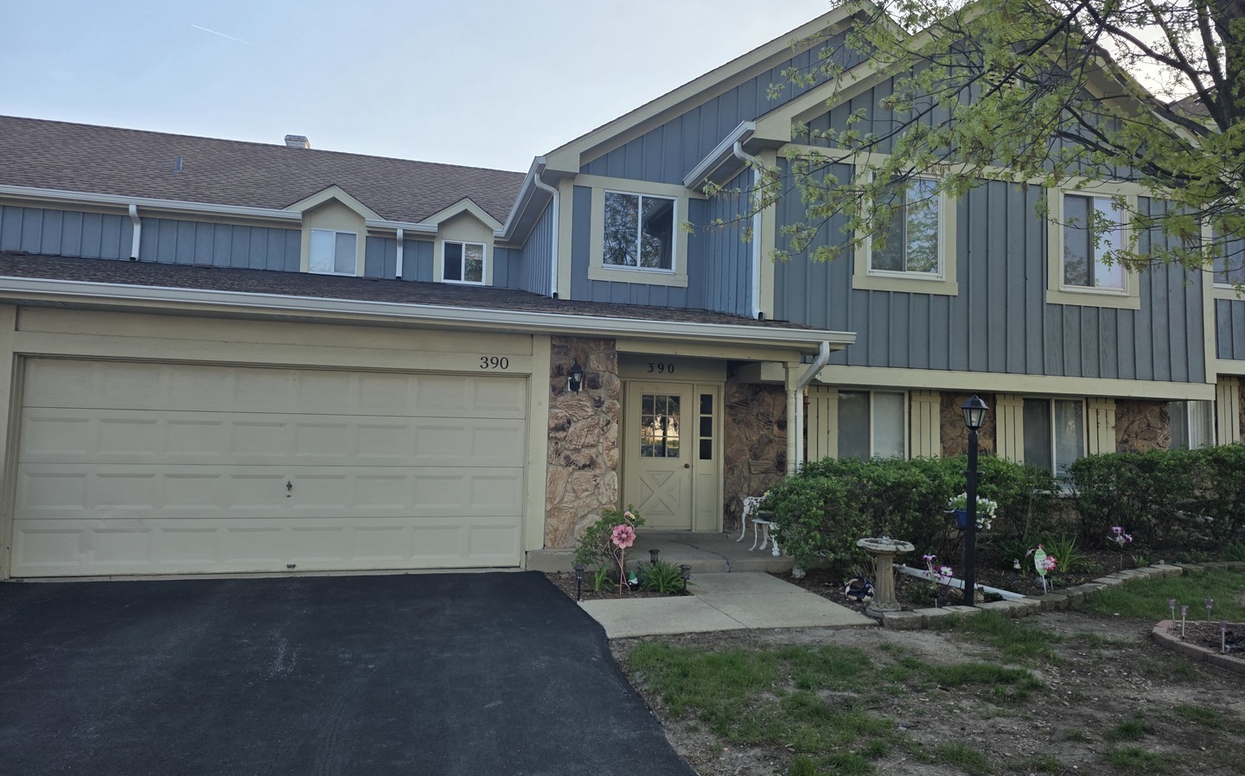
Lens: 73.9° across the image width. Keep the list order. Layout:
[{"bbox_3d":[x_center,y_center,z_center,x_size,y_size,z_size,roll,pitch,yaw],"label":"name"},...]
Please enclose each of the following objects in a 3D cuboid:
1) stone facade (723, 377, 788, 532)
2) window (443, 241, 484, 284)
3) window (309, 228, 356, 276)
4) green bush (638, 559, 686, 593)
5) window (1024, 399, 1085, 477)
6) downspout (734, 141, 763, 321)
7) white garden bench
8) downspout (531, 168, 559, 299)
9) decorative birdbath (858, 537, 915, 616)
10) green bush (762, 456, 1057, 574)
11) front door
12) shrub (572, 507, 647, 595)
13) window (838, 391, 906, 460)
[{"bbox_3d":[1.835,0.939,11.447,0.987,2.051,0.200,2,-3,-15],"label":"stone facade"},{"bbox_3d":[-2.971,-2.344,15.507,0.788,0.816,0.100,2,-3,-15],"label":"window"},{"bbox_3d":[-5.528,-2.591,15.825,0.870,0.850,0.100,2,-4,-14],"label":"window"},{"bbox_3d":[0.404,1.870,8.266,0.480,0.300,0.460,1,-3,0],"label":"green bush"},{"bbox_3d":[6.628,0.859,12.750,1.162,1.400,0.100,2,-3,-15],"label":"window"},{"bbox_3d":[1.646,-2.053,10.781,0.390,2.357,0.160,2,-3,-15],"label":"downspout"},{"bbox_3d":[1.698,1.547,9.346,0.540,0.540,1.200,2,-4,-14],"label":"white garden bench"},{"bbox_3d":[-1.125,-2.269,12.042,0.400,1.930,0.160,2,-3,-15],"label":"downspout"},{"bbox_3d":[2.377,1.682,7.480,0.515,0.660,0.515,2,-3,-15],"label":"decorative birdbath"},{"bbox_3d":[3.353,1.450,9.732,3.550,1.150,1.500,2,-4,-14],"label":"green bush"},{"bbox_3d":[0.510,0.925,11.357,0.920,1.990,0.060,2,-4,-14],"label":"front door"},{"bbox_3d":[-0.130,1.479,7.787,0.660,0.760,0.600,1,-4,0],"label":"shrub"},{"bbox_3d":[3.582,0.748,11.930,1.120,1.394,0.100,2,-3,-15],"label":"window"}]

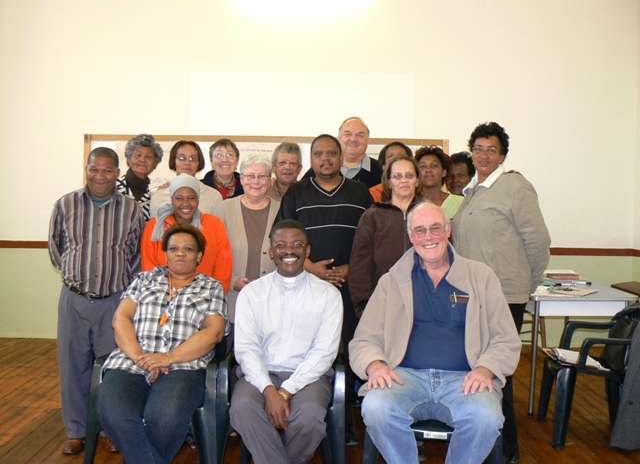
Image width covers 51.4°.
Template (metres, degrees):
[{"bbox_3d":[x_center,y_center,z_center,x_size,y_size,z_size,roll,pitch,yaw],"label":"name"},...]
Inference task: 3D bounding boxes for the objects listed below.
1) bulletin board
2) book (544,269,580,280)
[{"bbox_3d":[-0.501,-0.424,6.217,3.408,0.920,0.040,1,3,0],"label":"bulletin board"},{"bbox_3d":[1.899,0.334,5.201,0.235,0.040,0.200,1,3,6],"label":"book"}]

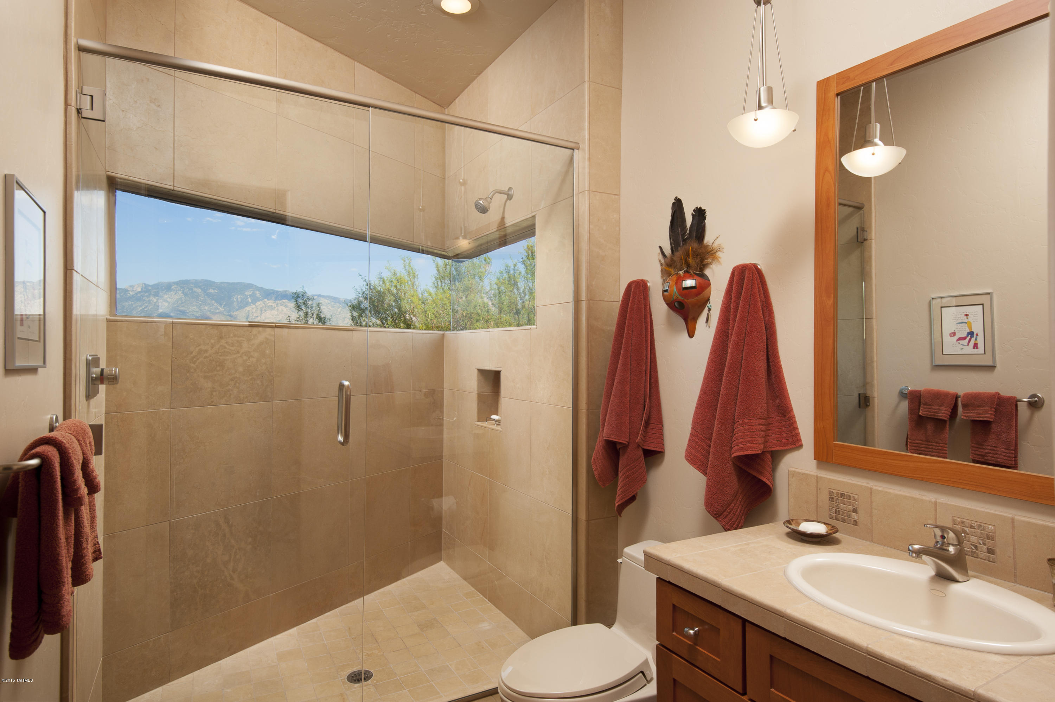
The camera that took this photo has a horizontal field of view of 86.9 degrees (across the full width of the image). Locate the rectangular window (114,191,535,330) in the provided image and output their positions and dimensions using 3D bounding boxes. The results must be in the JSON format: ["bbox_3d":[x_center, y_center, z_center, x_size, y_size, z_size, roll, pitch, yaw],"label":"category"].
[{"bbox_3d":[-0.660,-0.400,2.841,1.134,0.520,2.061,0,0,34],"label":"rectangular window"}]

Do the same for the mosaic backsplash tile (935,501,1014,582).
[{"bbox_3d":[1.046,0.443,1.303,0.012,0.151,0.152,0,0,-30],"label":"mosaic backsplash tile"}]

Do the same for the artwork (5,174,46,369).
[{"bbox_3d":[-1.093,-0.153,1.214,0.020,0.376,0.300,0,0,-32],"label":"artwork"}]

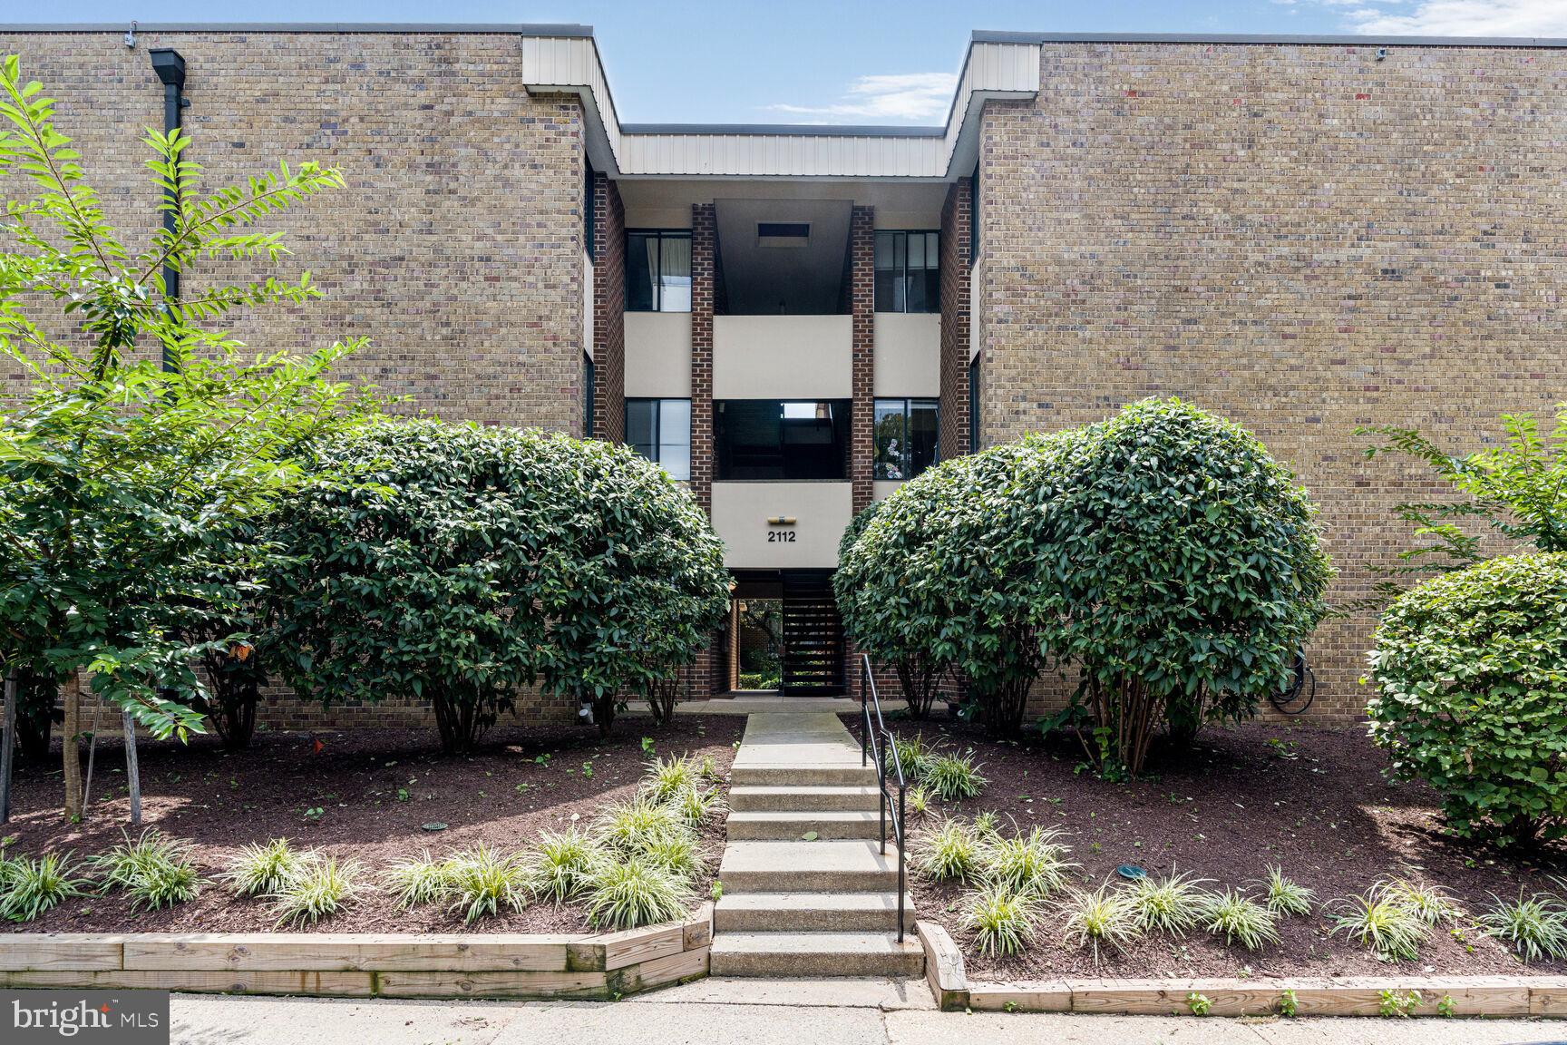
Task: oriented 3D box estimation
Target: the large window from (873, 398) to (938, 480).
[{"bbox_3d":[1.994,-1.349,12.680,1.064,1.331,0.130,0,-1,0],"label":"large window"}]

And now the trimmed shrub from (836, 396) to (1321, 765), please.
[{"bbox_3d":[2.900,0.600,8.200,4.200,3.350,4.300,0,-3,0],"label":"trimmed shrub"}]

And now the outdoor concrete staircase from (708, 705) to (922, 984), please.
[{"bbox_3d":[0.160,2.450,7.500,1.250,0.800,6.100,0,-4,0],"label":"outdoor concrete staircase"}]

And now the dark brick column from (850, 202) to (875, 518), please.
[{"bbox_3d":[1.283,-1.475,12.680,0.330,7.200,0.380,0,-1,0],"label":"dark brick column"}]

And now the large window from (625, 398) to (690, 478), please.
[{"bbox_3d":[-2.011,-1.344,12.680,1.070,1.341,0.130,0,-1,0],"label":"large window"}]

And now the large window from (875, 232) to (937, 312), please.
[{"bbox_3d":[2.005,-4.049,12.680,1.082,1.353,0.130,0,-1,0],"label":"large window"}]

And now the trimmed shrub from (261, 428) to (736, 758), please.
[{"bbox_3d":[-3.000,0.680,8.600,4.600,3.400,3.400,0,-3,0],"label":"trimmed shrub"}]

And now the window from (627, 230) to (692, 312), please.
[{"bbox_3d":[-2.013,-4.071,12.680,1.086,1.347,0.130,0,-1,0],"label":"window"}]

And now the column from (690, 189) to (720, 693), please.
[{"bbox_3d":[-1.291,-1.123,12.680,0.330,7.850,0.380,0,-1,0],"label":"column"}]

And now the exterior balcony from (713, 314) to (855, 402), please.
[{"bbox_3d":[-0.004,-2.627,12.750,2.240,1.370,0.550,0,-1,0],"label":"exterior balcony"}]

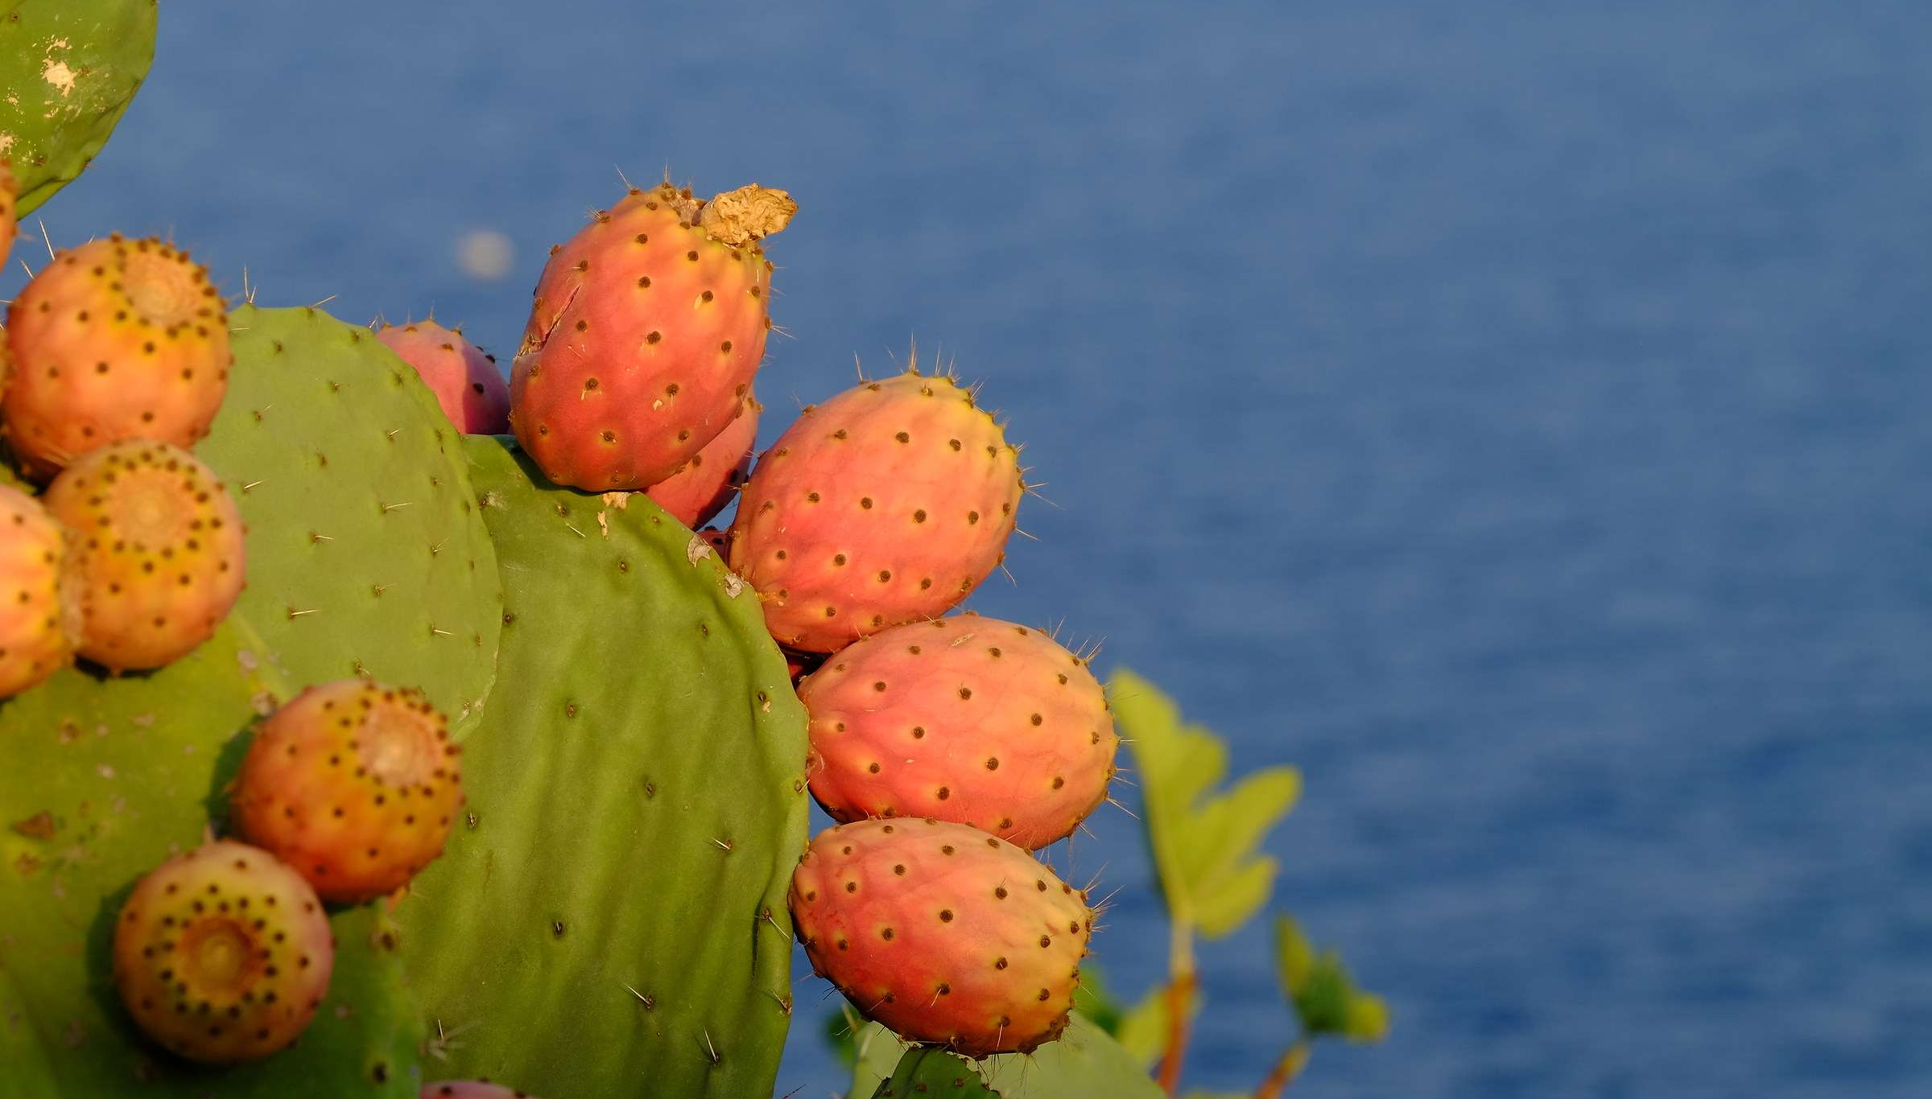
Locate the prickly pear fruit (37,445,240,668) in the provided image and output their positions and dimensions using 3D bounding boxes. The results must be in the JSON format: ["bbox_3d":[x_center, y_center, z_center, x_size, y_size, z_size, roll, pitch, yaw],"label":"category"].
[{"bbox_3d":[-0.190,0.001,2.150,0.050,0.050,0.068,0,-20,-5],"label":"prickly pear fruit"}]

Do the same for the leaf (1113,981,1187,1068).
[{"bbox_3d":[0.069,0.178,3.500,0.032,0.036,0.014,2,9,11],"label":"leaf"}]

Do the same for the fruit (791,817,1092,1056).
[{"bbox_3d":[-0.007,0.092,2.250,0.073,0.053,0.053,24,0,0],"label":"fruit"}]

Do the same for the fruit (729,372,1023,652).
[{"bbox_3d":[-0.022,-0.009,2.250,0.076,0.058,0.058,-42,0,0],"label":"fruit"}]

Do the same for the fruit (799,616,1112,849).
[{"bbox_3d":[-0.002,0.044,2.250,0.077,0.054,0.054,12,0,0],"label":"fruit"}]

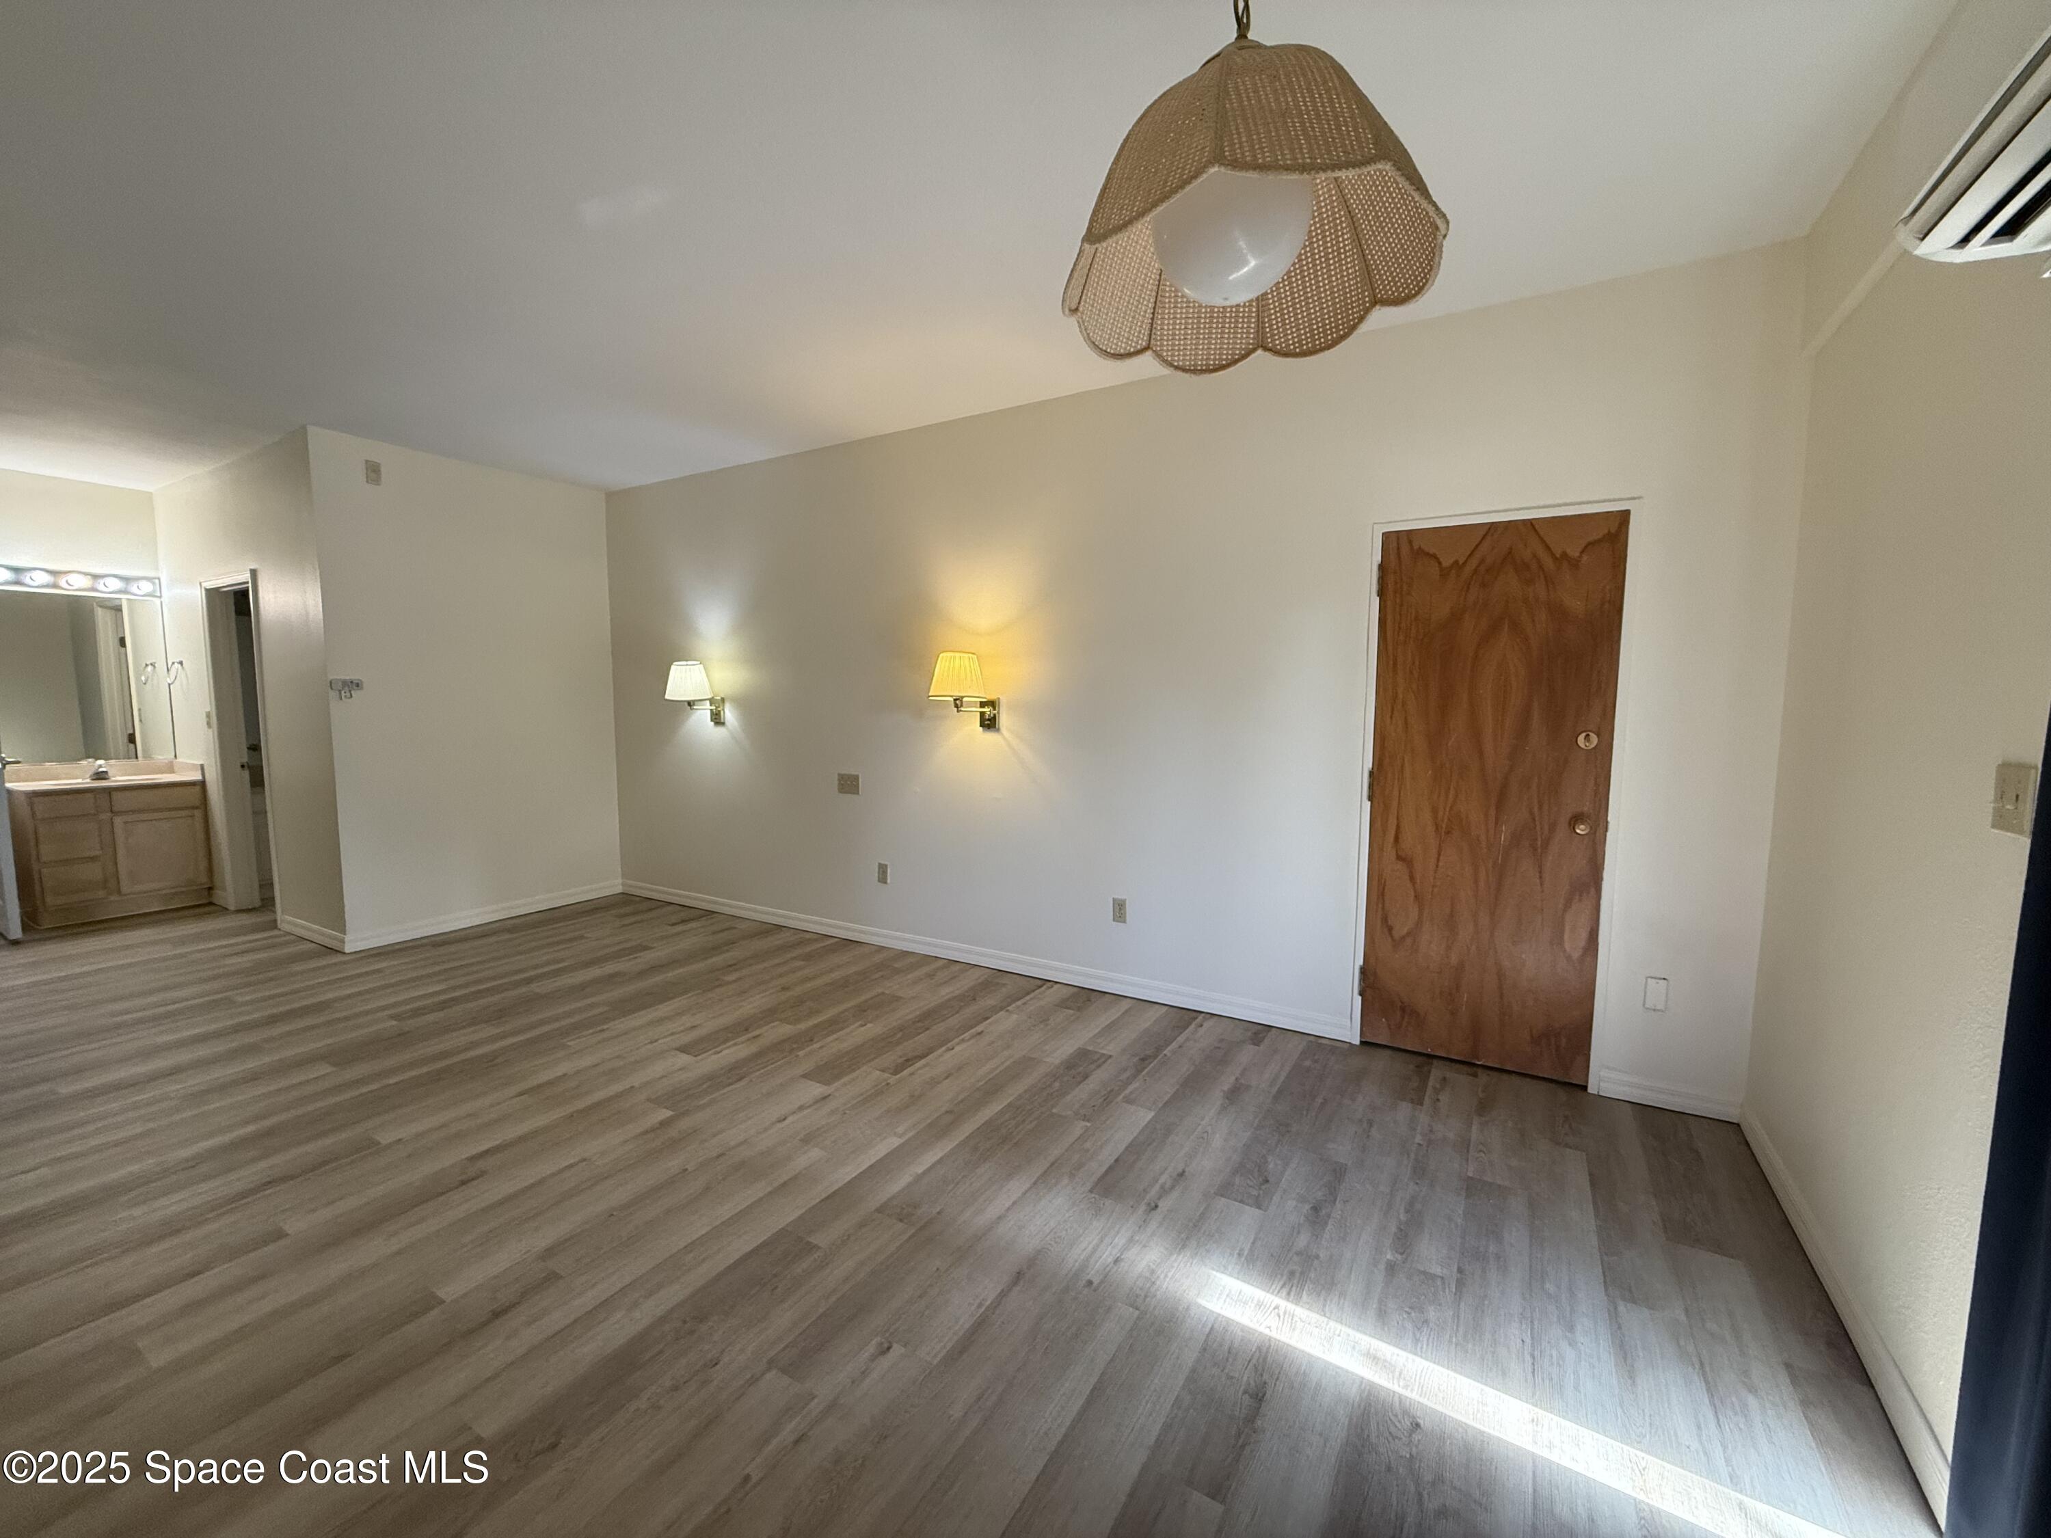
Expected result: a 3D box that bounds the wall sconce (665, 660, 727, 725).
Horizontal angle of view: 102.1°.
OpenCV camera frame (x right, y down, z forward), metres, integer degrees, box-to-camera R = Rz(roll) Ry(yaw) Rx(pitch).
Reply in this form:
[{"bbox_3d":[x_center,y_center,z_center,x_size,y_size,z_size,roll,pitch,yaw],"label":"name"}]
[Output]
[{"bbox_3d":[-2.011,-0.465,5.062,0.280,0.375,0.380,3,6,31],"label":"wall sconce"}]

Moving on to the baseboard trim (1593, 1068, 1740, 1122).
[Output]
[{"bbox_3d":[2.215,1.127,2.854,0.395,0.098,0.014,3,6,31],"label":"baseboard trim"}]

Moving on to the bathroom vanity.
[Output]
[{"bbox_3d":[-5.841,0.505,5.316,0.520,0.825,0.755,3,6,31],"label":"bathroom vanity"}]

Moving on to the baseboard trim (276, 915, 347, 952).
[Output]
[{"bbox_3d":[-4.056,0.932,4.721,0.850,0.098,0.014,3,6,31],"label":"baseboard trim"}]

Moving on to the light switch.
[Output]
[{"bbox_3d":[1.618,0.051,1.357,0.009,0.114,0.113,3,6,31],"label":"light switch"}]

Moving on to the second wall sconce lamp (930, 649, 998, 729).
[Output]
[{"bbox_3d":[-0.286,-0.373,4.023,0.280,0.375,0.380,3,6,31],"label":"second wall sconce lamp"}]

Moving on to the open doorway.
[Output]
[{"bbox_3d":[-4.759,-0.107,5.112,0.860,2.090,0.120,3,6,31],"label":"open doorway"}]

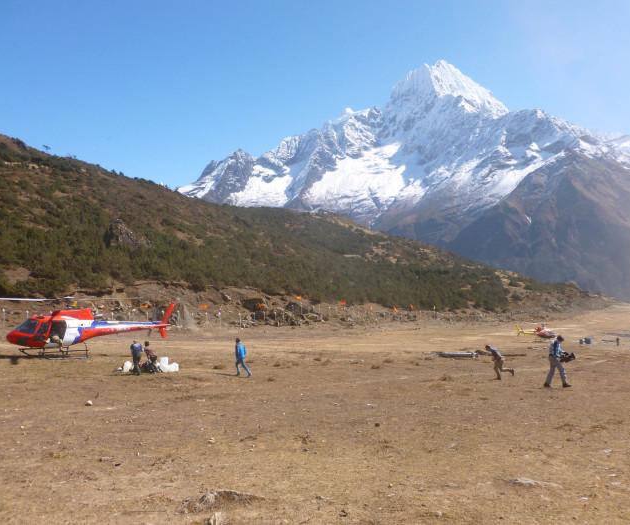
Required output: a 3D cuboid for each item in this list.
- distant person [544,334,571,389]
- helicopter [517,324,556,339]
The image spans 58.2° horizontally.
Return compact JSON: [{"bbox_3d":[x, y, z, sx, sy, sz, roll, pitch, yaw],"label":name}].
[{"bbox_3d":[7.946,3.229,18.400,0.950,1.700,0.580,-1,-3,21],"label":"distant person"},{"bbox_3d":[40.121,12.593,102.892,9.000,3.350,11.300,1,-3,-19],"label":"helicopter"}]

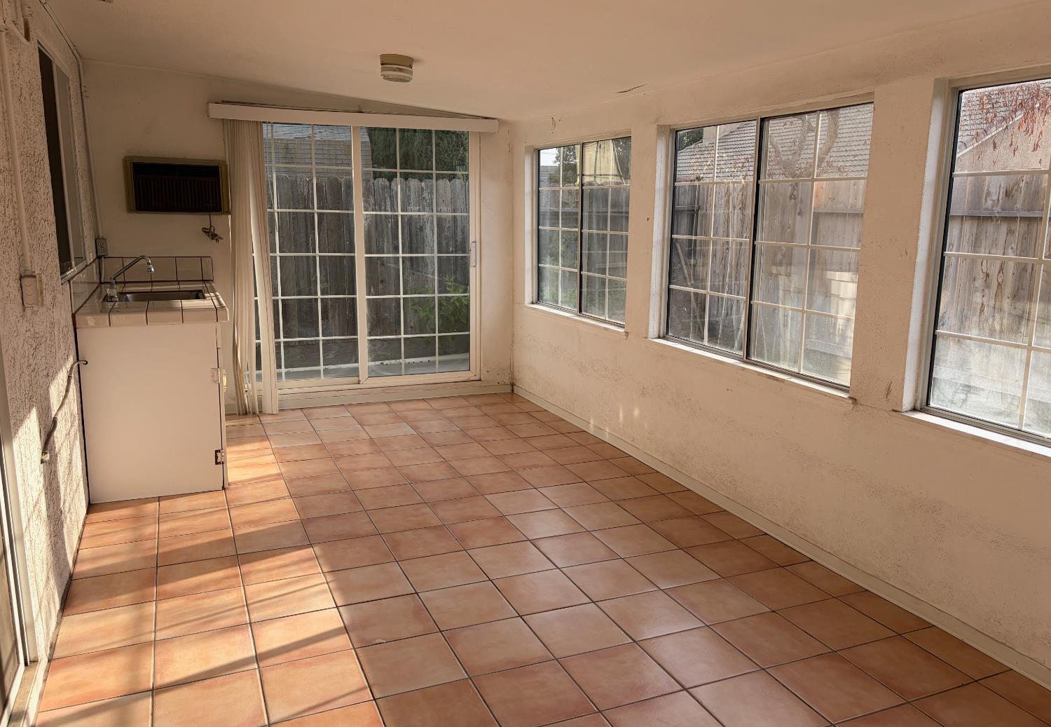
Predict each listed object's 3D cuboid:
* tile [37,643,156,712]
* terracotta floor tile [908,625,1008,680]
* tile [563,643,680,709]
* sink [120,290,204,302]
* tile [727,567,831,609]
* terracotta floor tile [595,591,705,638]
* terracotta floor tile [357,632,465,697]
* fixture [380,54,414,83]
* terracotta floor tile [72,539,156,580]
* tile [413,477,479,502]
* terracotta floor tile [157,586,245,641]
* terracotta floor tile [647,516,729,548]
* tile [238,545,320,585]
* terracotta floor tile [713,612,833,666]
[{"bbox_3d":[-1.338,0.983,2.496,0.294,0.012,0.294,-3,12,-23],"label":"tile"},{"bbox_3d":[1.480,1.000,2.733,0.160,0.010,0.299,-3,12,-23],"label":"terracotta floor tile"},{"bbox_3d":[0.304,1.009,2.553,0.298,0.010,0.298,-4,12,-23],"label":"tile"},{"bbox_3d":[-2.094,-0.297,4.511,0.494,0.180,0.494,-3,12,-23],"label":"sink"},{"bbox_3d":[1.018,0.899,3.171,0.298,0.010,0.298,-3,12,-23],"label":"tile"},{"bbox_3d":[0.460,0.933,2.936,0.298,0.012,0.298,-3,12,-23],"label":"terracotta floor tile"},{"bbox_3d":[-0.377,0.988,2.583,0.294,0.012,0.294,-3,12,-23],"label":"terracotta floor tile"},{"bbox_3d":[-0.662,-1.513,4.057,0.168,0.105,0.168,1,10,-24],"label":"fixture"},{"bbox_3d":[-1.696,0.812,3.303,0.298,0.010,0.298,-3,12,-23],"label":"terracotta floor tile"},{"bbox_3d":[-0.428,0.681,4.208,0.300,0.011,0.300,-3,12,-23],"label":"tile"},{"bbox_3d":[-1.175,0.905,2.877,0.298,0.010,0.298,-3,12,-23],"label":"terracotta floor tile"},{"bbox_3d":[0.771,0.791,3.716,0.298,0.012,0.298,-3,12,-23],"label":"terracotta floor tile"},{"bbox_3d":[-1.026,0.844,3.300,0.298,0.010,0.298,-4,12,-23],"label":"tile"},{"bbox_3d":[0.863,0.972,2.788,0.298,0.010,0.298,-4,12,-23],"label":"terracotta floor tile"}]

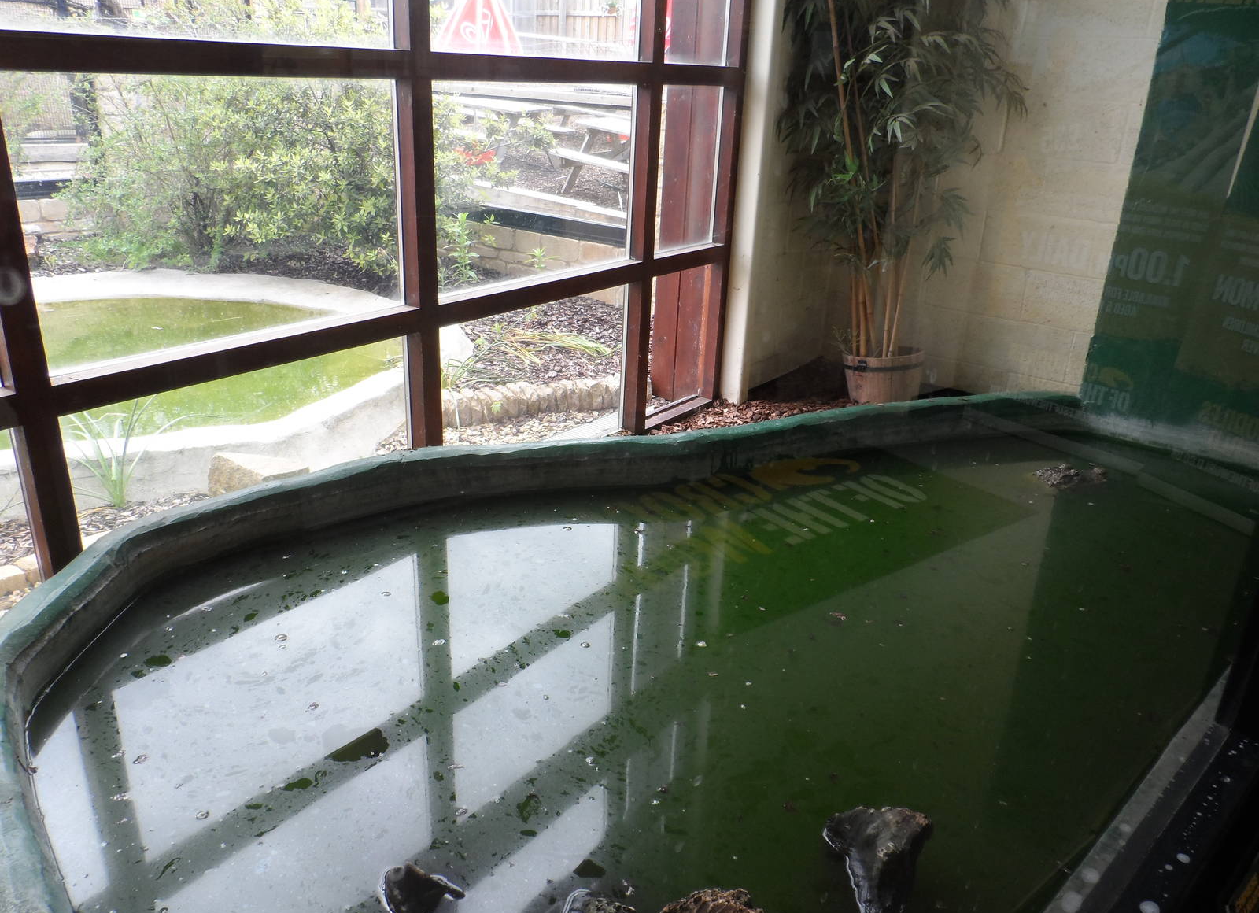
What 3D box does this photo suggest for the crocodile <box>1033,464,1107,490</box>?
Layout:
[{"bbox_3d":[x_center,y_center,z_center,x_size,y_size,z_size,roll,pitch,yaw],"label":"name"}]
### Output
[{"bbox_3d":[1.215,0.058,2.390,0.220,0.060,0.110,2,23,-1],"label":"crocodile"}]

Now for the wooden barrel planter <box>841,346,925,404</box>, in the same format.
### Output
[{"bbox_3d":[1.144,-0.344,3.920,0.370,0.240,0.370,2,17,16],"label":"wooden barrel planter"}]

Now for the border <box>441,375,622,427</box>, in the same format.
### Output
[{"bbox_3d":[-0.379,-0.270,3.932,1.024,0.125,0.140,-8,25,-23],"label":"border"}]

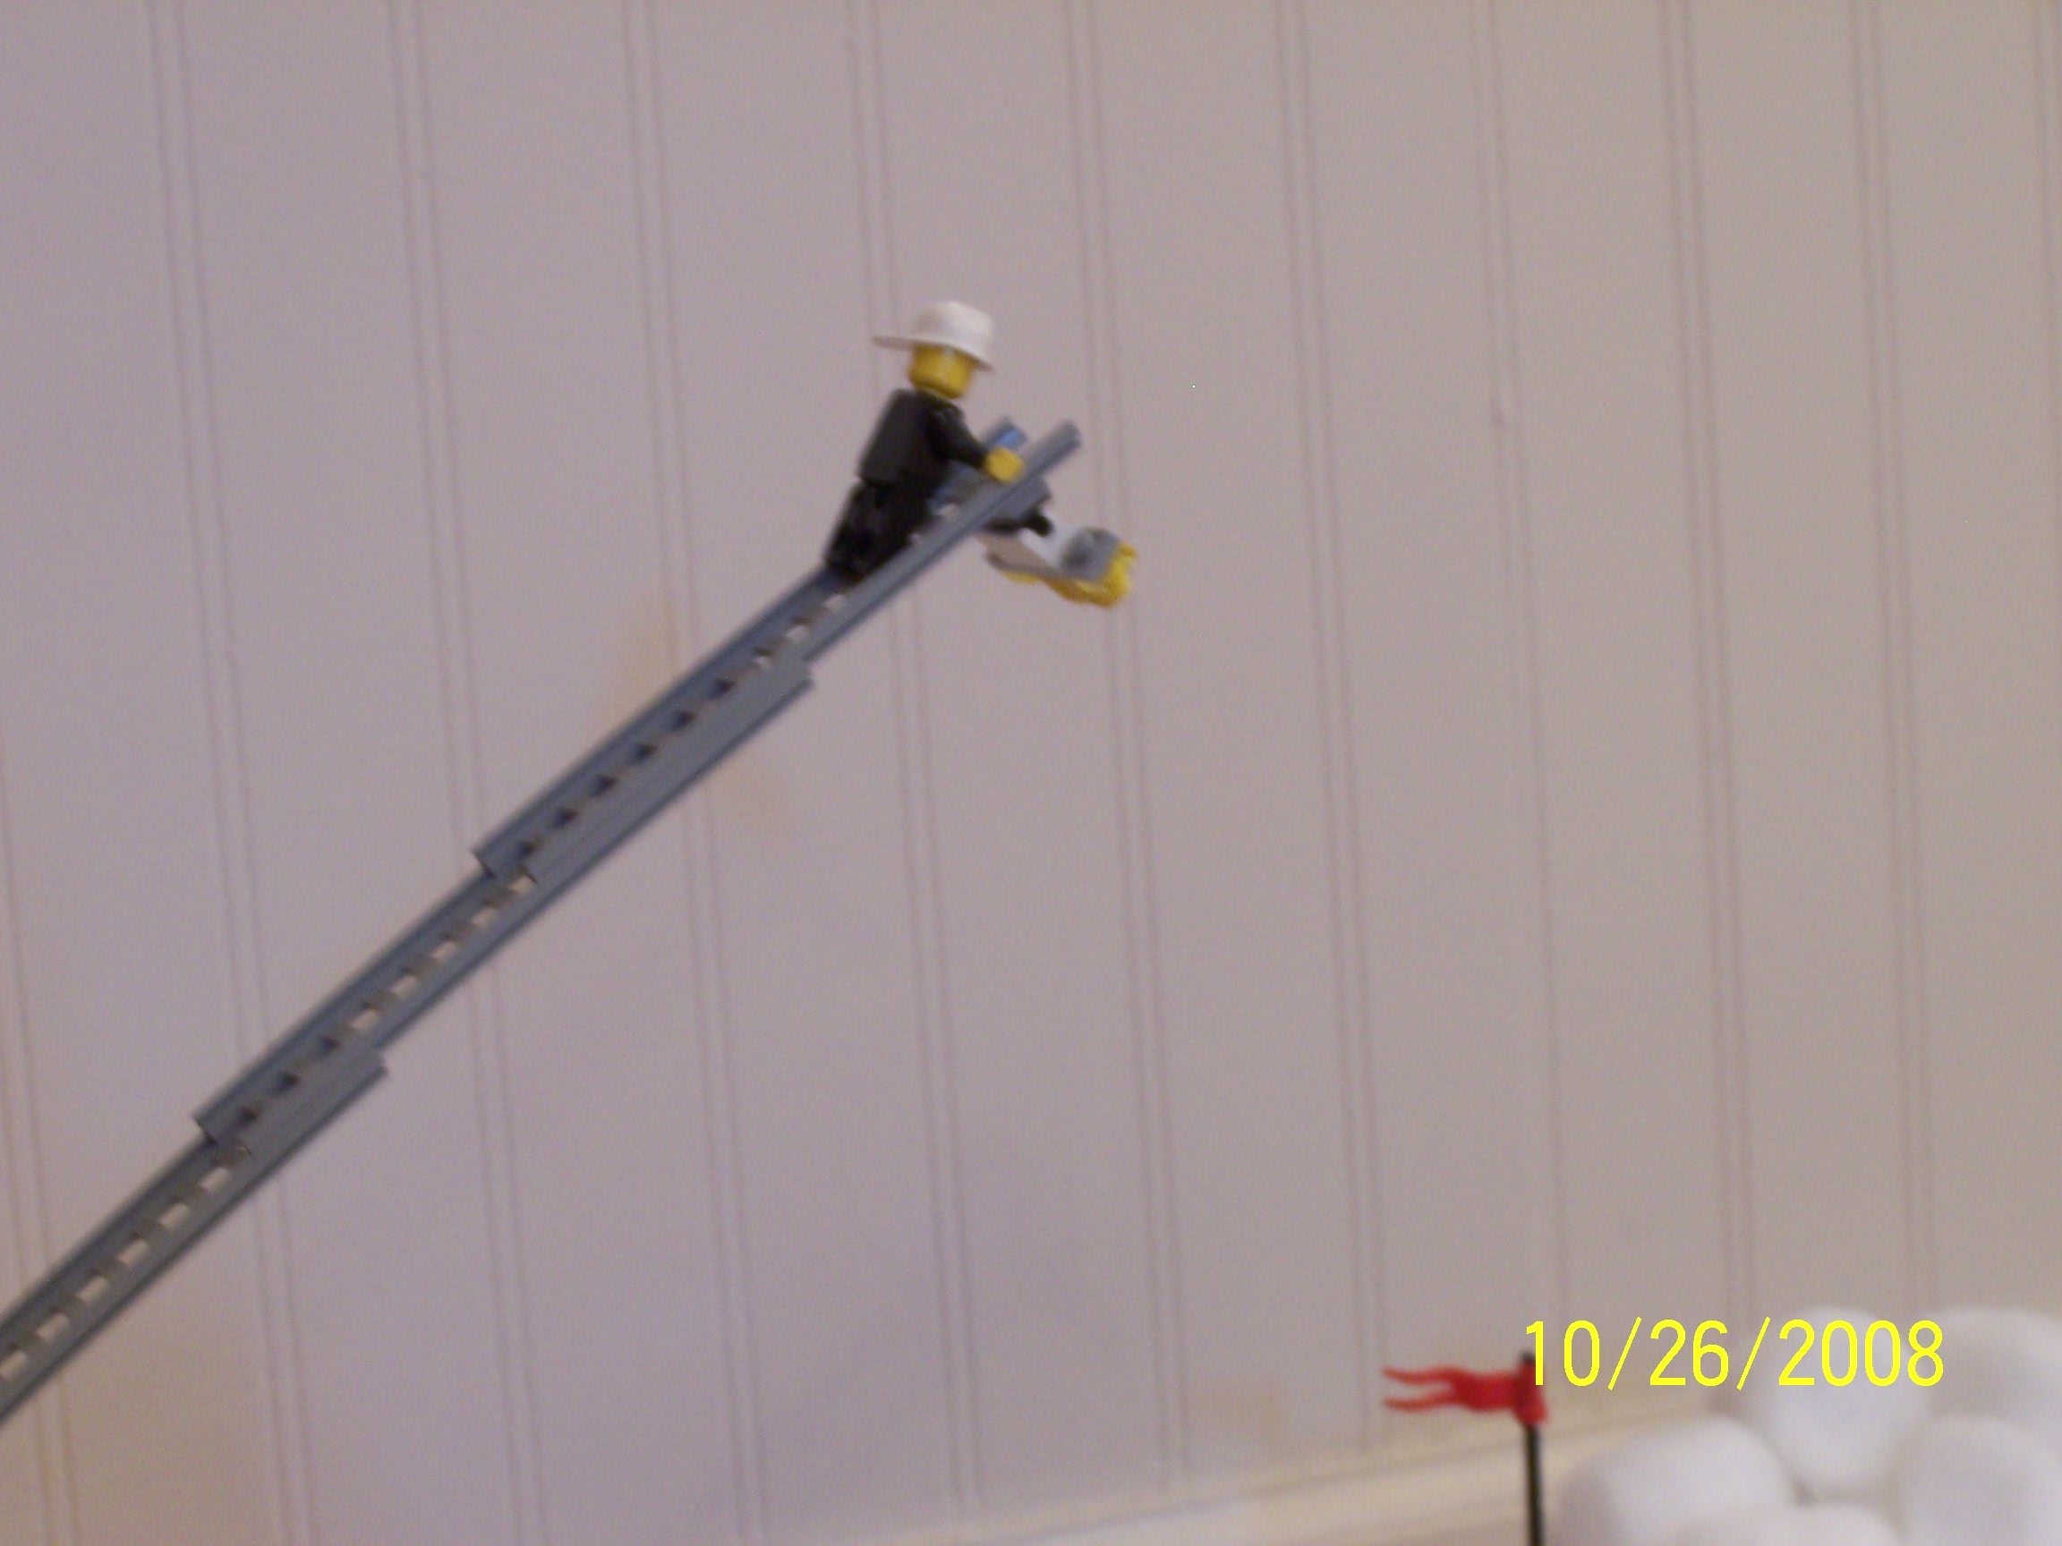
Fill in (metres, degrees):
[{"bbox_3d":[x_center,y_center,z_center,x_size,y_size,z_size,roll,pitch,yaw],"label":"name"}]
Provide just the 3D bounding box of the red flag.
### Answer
[{"bbox_3d":[0.081,0.116,0.910,0.032,0.012,0.006,-2,7,18],"label":"red flag"}]

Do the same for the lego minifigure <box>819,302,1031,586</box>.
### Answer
[{"bbox_3d":[-0.016,-0.048,0.730,0.025,0.042,0.024,18,1,-24],"label":"lego minifigure"}]

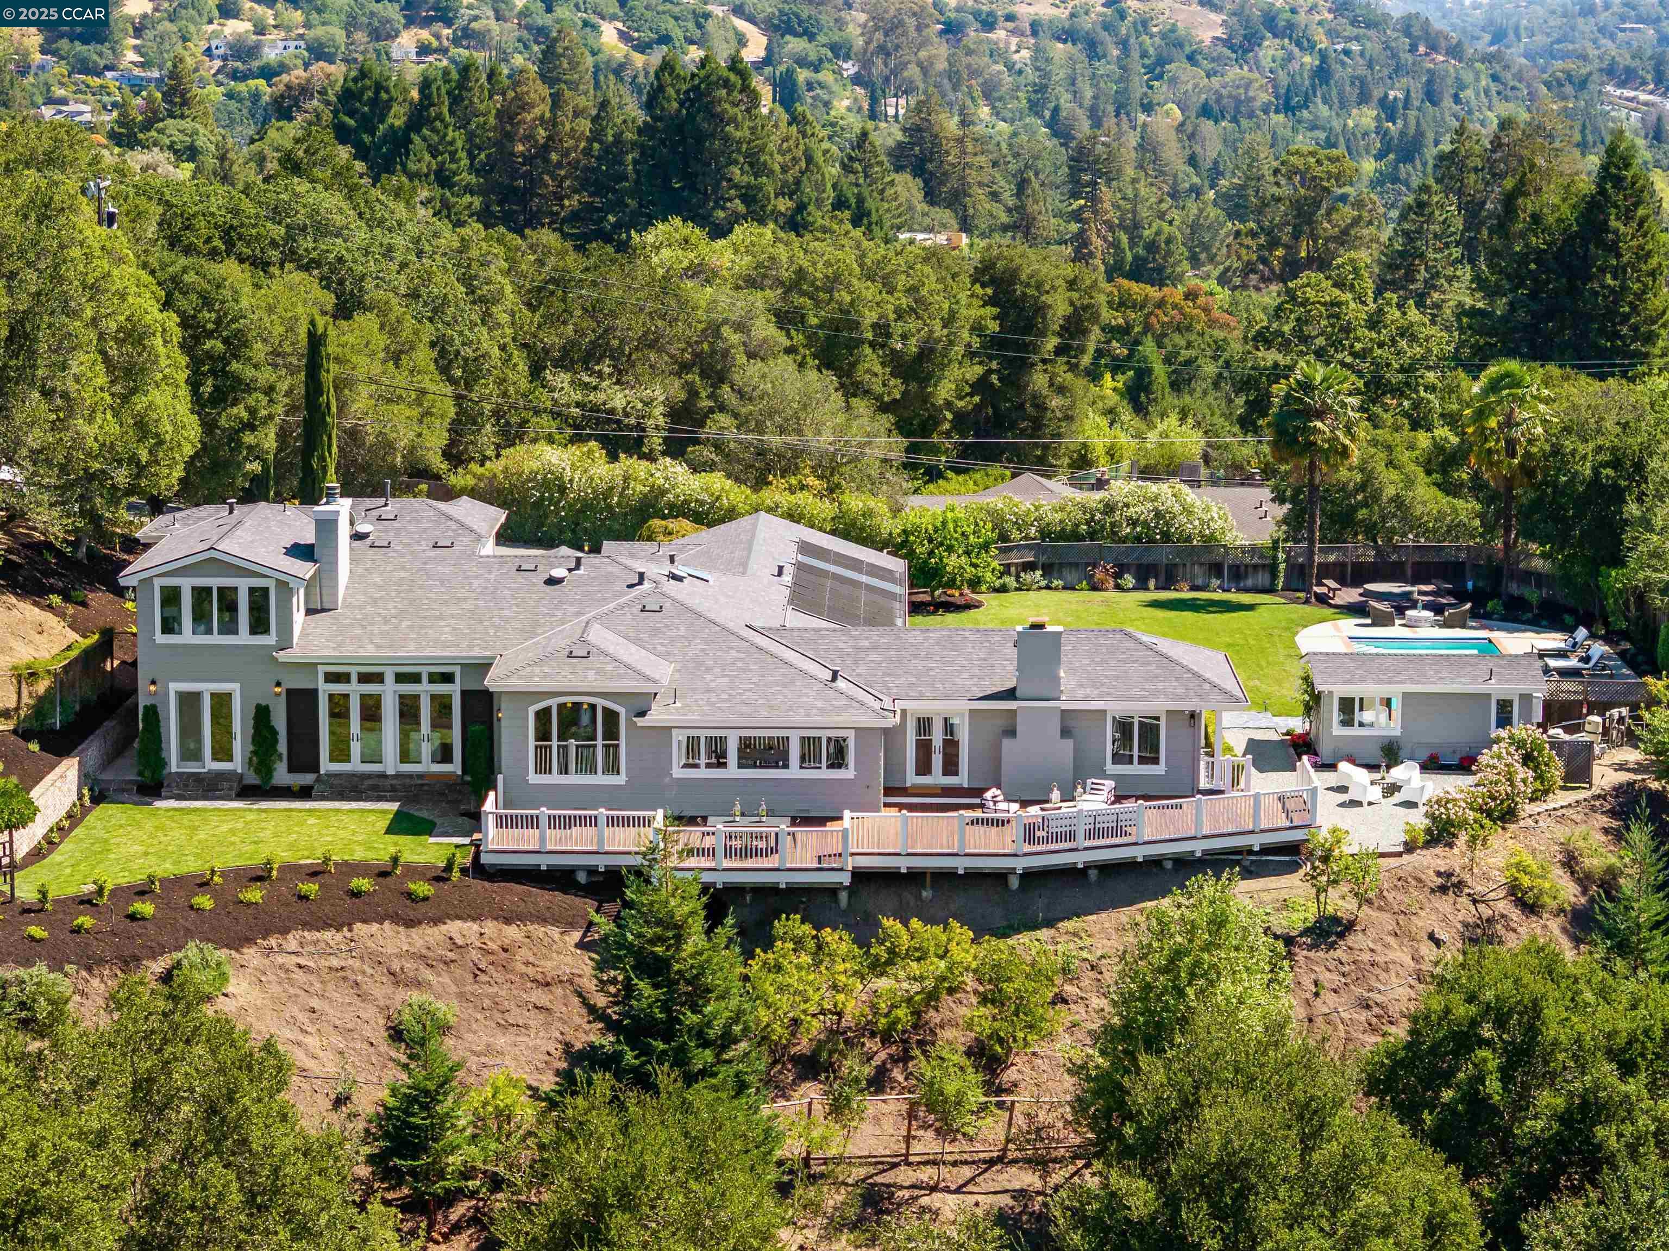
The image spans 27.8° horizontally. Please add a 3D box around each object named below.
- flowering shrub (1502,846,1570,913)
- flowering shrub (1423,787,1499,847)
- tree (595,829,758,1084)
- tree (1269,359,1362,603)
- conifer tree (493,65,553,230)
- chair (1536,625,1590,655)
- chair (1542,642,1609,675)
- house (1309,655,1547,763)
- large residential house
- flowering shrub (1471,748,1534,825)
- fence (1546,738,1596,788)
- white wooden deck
[{"bbox_3d":[19.592,7.067,94.057,1.750,1.550,1.600,0,11,1],"label":"flowering shrub"},{"bbox_3d":[17.543,5.287,94.504,2.000,1.450,1.750,0,11,1],"label":"flowering shrub"},{"bbox_3d":[-3.973,8.414,83.629,4.100,6.816,4.000,0,11,1],"label":"tree"},{"bbox_3d":[18.437,-5.515,128.745,3.500,9.399,3.400,0,11,1],"label":"tree"},{"bbox_3d":[-23.605,-35.777,255.000,4.800,13.500,4.800,0,10,0],"label":"conifer tree"},{"bbox_3d":[25.879,0.567,119.788,2.000,0.950,0.750,0,11,1],"label":"chair"},{"bbox_3d":[23.552,1.096,107.000,1.980,0.920,0.700,-1,11,-7],"label":"chair"},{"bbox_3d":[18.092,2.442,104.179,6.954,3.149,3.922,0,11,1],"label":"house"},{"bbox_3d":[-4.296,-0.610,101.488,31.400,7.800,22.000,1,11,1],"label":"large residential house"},{"bbox_3d":[19.234,4.528,96.881,1.750,2.050,1.700,0,11,1],"label":"flowering shrub"},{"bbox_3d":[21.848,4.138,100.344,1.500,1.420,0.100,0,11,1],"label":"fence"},{"bbox_3d":[1.914,5.019,90.429,22.200,1.750,8.600,1,11,1],"label":"white wooden deck"}]

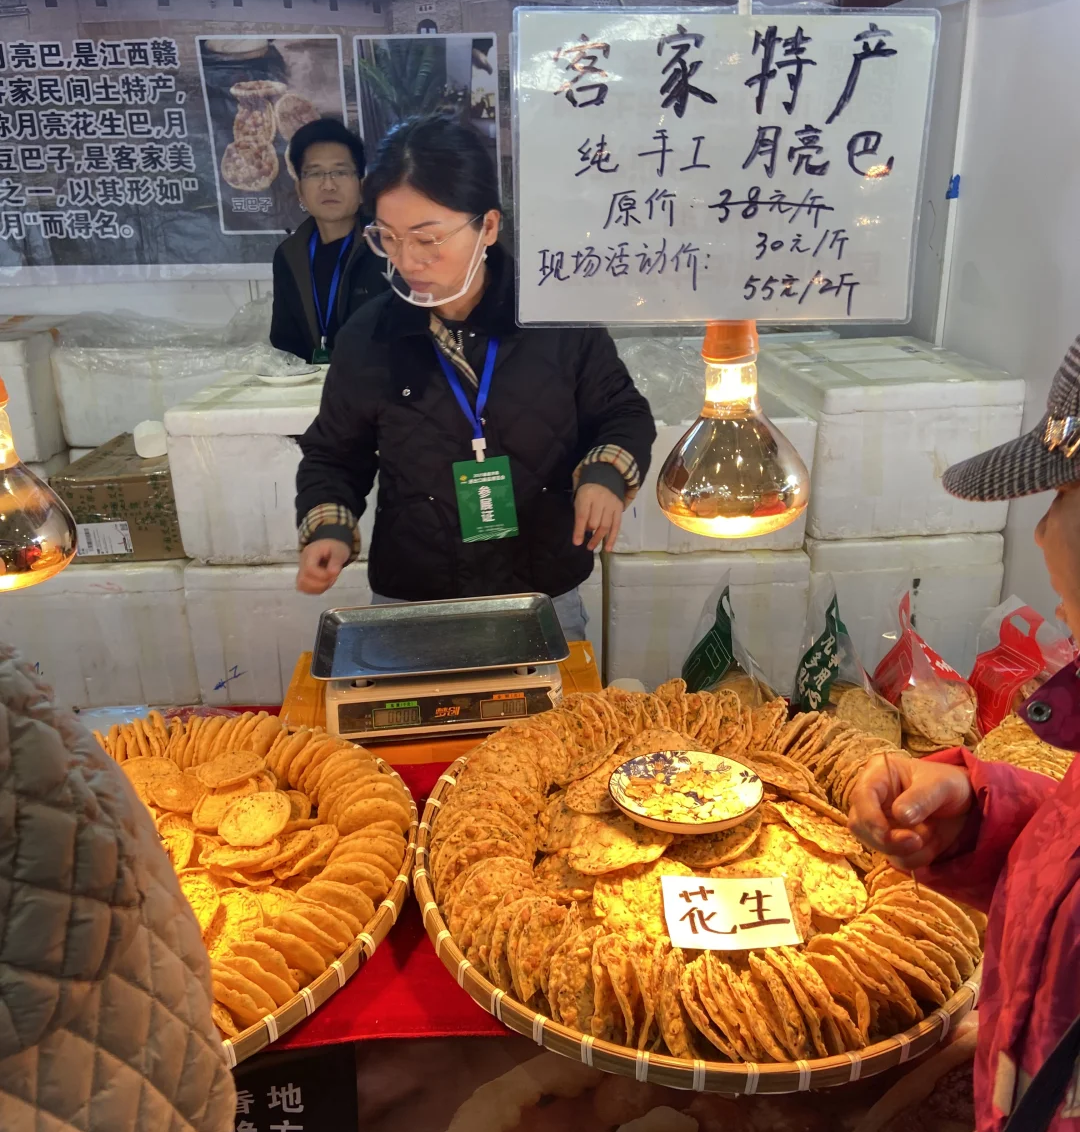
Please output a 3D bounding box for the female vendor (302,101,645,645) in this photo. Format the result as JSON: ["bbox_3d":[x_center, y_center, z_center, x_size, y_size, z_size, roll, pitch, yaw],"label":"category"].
[{"bbox_3d":[-0.083,0.107,1.798,0.550,1.590,0.430,-1,20,2],"label":"female vendor"}]

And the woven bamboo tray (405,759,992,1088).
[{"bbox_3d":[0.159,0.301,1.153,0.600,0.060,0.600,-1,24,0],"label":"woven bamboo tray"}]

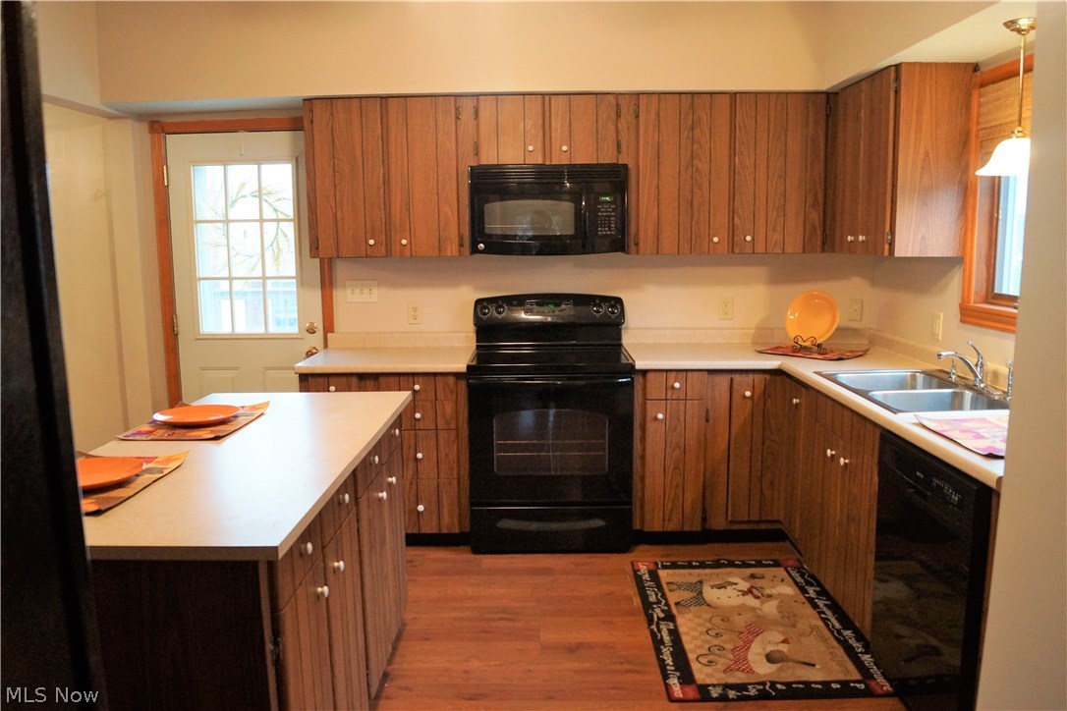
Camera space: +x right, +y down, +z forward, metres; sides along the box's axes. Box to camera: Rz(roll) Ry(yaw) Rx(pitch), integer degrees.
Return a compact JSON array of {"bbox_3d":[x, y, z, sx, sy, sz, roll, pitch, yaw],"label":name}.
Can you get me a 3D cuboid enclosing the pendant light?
[{"bbox_3d":[1.570,-0.831,2.594,0.250,0.483,0.250,0,9,0],"label":"pendant light"}]

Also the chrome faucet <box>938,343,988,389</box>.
[{"bbox_3d":[1.623,0.036,3.018,0.205,0.178,0.070,-1,9,-5],"label":"chrome faucet"}]

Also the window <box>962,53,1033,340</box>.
[{"bbox_3d":[1.782,-0.554,2.751,0.110,0.990,0.950,0,9,0],"label":"window"}]

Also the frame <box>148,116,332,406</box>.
[{"bbox_3d":[-1.512,-0.181,4.313,0.907,2.105,0.110,0,9,0],"label":"frame"}]

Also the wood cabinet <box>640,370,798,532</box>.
[{"bbox_3d":[0.860,0.433,4.045,0.775,0.828,0.599,0,9,0],"label":"wood cabinet"}]

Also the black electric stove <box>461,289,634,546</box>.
[{"bbox_3d":[0.084,0.312,3.993,0.758,1.197,0.645,0,9,0],"label":"black electric stove"}]

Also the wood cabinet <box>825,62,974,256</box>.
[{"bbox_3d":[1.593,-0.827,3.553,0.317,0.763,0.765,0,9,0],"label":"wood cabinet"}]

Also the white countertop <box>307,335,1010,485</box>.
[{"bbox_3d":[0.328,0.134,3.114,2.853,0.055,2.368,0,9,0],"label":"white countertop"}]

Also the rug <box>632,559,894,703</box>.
[{"bbox_3d":[0.828,1.030,3.157,0.754,0.012,1.128,0,9,0],"label":"rug"}]

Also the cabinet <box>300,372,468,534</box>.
[{"bbox_3d":[-0.685,0.445,4.058,0.775,0.828,0.599,0,9,0],"label":"cabinet"}]

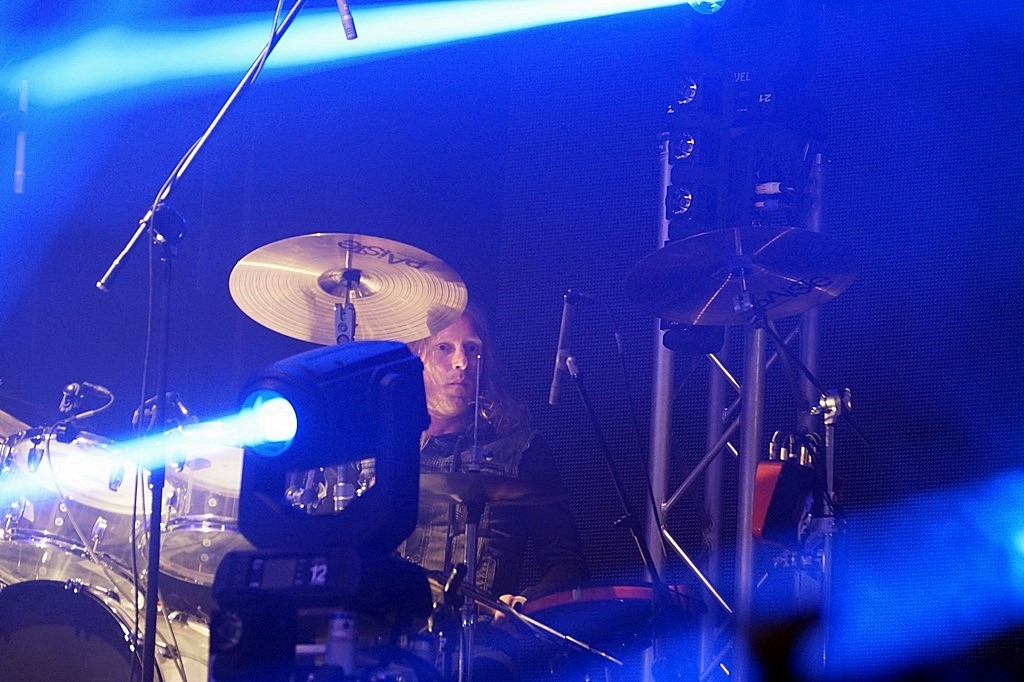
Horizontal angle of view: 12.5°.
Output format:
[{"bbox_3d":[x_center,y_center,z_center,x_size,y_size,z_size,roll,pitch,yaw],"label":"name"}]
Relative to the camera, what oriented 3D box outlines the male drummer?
[{"bbox_3d":[-0.180,0.520,9.420,0.650,1.270,0.750,0,-7,18],"label":"male drummer"}]

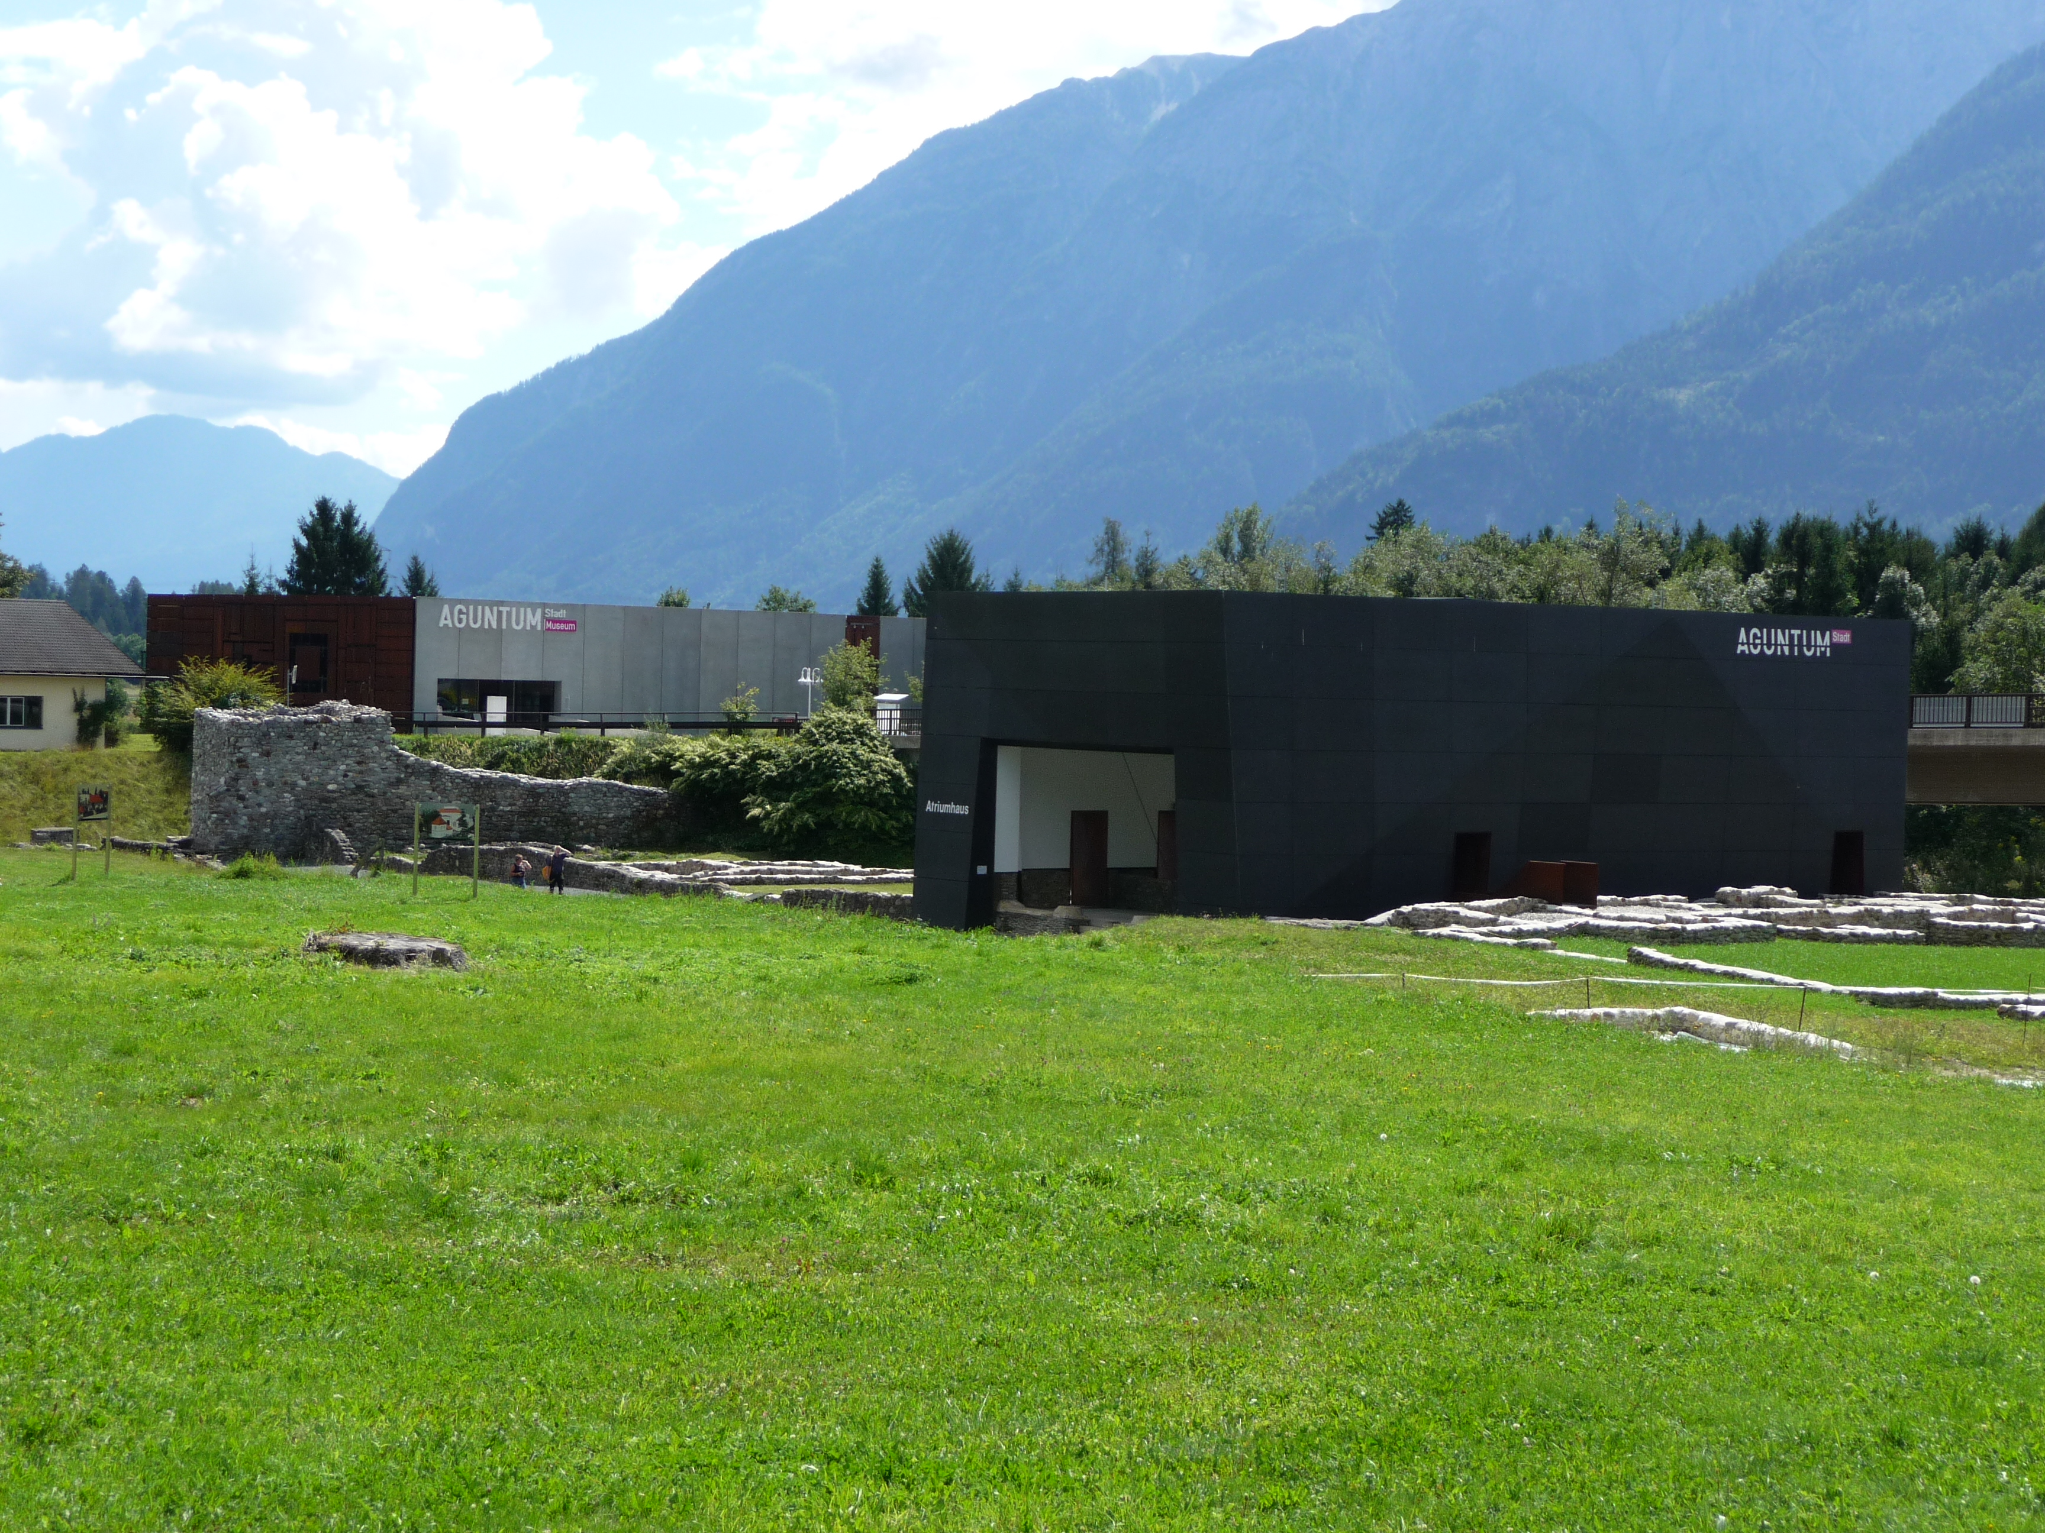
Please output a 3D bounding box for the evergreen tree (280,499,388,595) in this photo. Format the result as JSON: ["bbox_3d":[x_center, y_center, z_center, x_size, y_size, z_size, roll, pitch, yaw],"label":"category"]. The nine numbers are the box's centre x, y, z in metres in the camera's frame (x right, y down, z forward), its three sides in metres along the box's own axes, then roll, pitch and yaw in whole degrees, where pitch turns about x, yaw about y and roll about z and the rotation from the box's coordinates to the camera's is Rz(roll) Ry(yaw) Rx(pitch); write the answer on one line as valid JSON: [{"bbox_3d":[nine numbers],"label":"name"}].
[{"bbox_3d":[-42.417,-9.499,224.862,7.500,14.039,7.500,1,1,0],"label":"evergreen tree"}]

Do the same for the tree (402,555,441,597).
[{"bbox_3d":[-37.918,-7.885,229.900,4.300,10.795,4.300,1,1,0],"label":"tree"}]

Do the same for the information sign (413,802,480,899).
[{"bbox_3d":[-13.187,1.942,84.000,1.470,2.130,0.100,1,1,-3],"label":"information sign"}]

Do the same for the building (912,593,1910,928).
[{"bbox_3d":[12.785,-0.284,118.861,28.322,9.680,16.258,0,2,-35],"label":"building"}]

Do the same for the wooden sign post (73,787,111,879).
[{"bbox_3d":[-22.944,1.636,90.379,0.120,2.320,1.500,2,1,18],"label":"wooden sign post"}]

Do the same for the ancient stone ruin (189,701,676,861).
[{"bbox_3d":[-23.951,0.712,151.652,21.170,6.230,3.000,0,2,-41],"label":"ancient stone ruin"}]

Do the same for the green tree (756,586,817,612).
[{"bbox_3d":[-13.934,-6.082,214.924,5.000,9.110,5.000,1,1,0],"label":"green tree"}]

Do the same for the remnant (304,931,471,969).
[{"bbox_3d":[-8.120,2.357,46.775,2.050,0.380,1.400,1,1,-8],"label":"remnant"}]

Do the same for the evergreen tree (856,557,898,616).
[{"bbox_3d":[-9.062,-7.271,224.896,4.300,11.249,4.300,1,1,0],"label":"evergreen tree"}]

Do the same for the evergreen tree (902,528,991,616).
[{"bbox_3d":[-4.819,-8.099,224.873,6.600,13.117,6.600,1,1,0],"label":"evergreen tree"}]

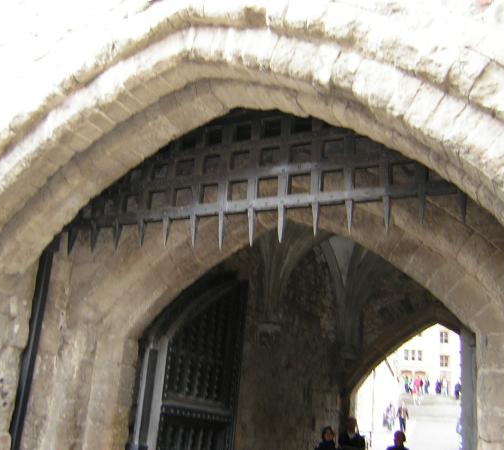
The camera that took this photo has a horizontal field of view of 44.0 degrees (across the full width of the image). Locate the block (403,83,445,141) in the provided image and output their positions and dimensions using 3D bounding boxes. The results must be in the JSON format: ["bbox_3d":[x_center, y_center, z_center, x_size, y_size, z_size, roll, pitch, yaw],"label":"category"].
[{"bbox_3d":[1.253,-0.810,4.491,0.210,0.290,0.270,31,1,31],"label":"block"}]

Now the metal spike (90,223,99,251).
[{"bbox_3d":[-1.742,0.127,6.900,0.061,0.310,0.061,-5,-17,26],"label":"metal spike"}]

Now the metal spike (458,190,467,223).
[{"bbox_3d":[1.757,-0.146,5.209,0.060,0.287,0.065,-4,-17,27],"label":"metal spike"}]

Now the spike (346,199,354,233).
[{"bbox_3d":[0.891,-0.077,5.643,0.055,0.291,0.065,-4,-17,27],"label":"spike"}]

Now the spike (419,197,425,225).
[{"bbox_3d":[1.456,-0.125,5.360,0.052,0.241,0.060,-4,-17,27],"label":"spike"}]

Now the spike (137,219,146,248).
[{"bbox_3d":[-1.172,0.090,6.619,0.061,0.319,0.061,-5,-17,26],"label":"spike"}]

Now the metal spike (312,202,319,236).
[{"bbox_3d":[0.590,-0.051,5.793,0.052,0.318,0.060,-4,-17,27],"label":"metal spike"}]

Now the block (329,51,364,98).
[{"bbox_3d":[0.761,-1.073,4.726,0.172,0.337,0.297,31,0,31],"label":"block"}]

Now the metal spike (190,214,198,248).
[{"bbox_3d":[-0.588,0.066,6.376,0.058,0.349,0.068,-4,-17,27],"label":"metal spike"}]

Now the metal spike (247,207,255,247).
[{"bbox_3d":[-0.015,0.015,6.048,0.061,0.391,0.061,-5,-17,26],"label":"metal spike"}]

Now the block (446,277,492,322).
[{"bbox_3d":[2.020,0.710,5.772,0.271,0.323,0.297,-47,-30,8],"label":"block"}]

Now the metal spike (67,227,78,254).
[{"bbox_3d":[-2.045,0.177,7.108,0.065,0.319,0.085,-4,-17,27],"label":"metal spike"}]

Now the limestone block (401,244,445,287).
[{"bbox_3d":[1.677,0.420,6.035,0.304,0.271,0.297,41,6,30],"label":"limestone block"}]

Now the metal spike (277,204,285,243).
[{"bbox_3d":[0.272,-0.014,5.949,0.058,0.366,0.068,-4,-17,27],"label":"metal spike"}]

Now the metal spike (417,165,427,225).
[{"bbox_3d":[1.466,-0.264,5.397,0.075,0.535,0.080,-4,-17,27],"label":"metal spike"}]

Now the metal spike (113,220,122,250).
[{"bbox_3d":[-1.457,0.114,6.758,0.061,0.326,0.061,-5,-17,26],"label":"metal spike"}]

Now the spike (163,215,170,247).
[{"bbox_3d":[-0.888,0.057,6.483,0.061,0.334,0.061,-5,-17,26],"label":"spike"}]

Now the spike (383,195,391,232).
[{"bbox_3d":[1.179,-0.101,5.470,0.061,0.336,0.061,-5,-17,26],"label":"spike"}]

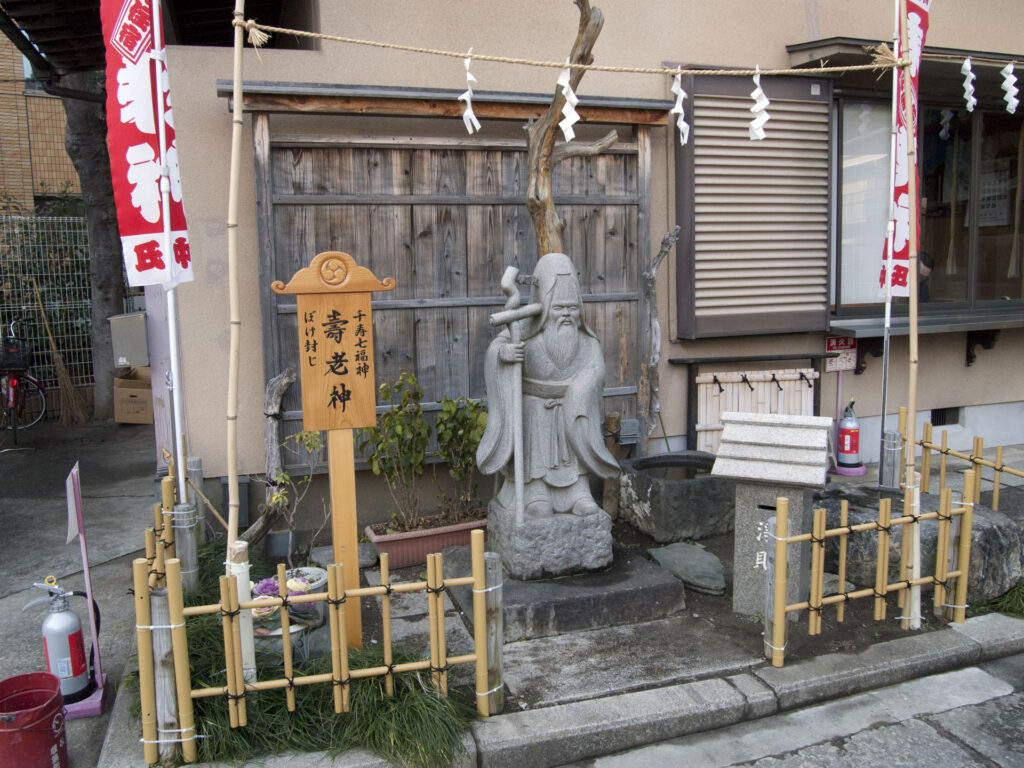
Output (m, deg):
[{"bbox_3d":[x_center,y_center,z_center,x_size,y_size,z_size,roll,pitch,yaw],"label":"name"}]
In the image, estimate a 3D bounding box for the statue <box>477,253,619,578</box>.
[{"bbox_3d":[0.171,0.121,3.886,0.670,1.457,0.400,-4,8,-18],"label":"statue"}]

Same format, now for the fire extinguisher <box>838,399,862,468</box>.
[{"bbox_3d":[2.357,0.339,5.770,0.160,0.475,0.190,-1,7,3],"label":"fire extinguisher"}]

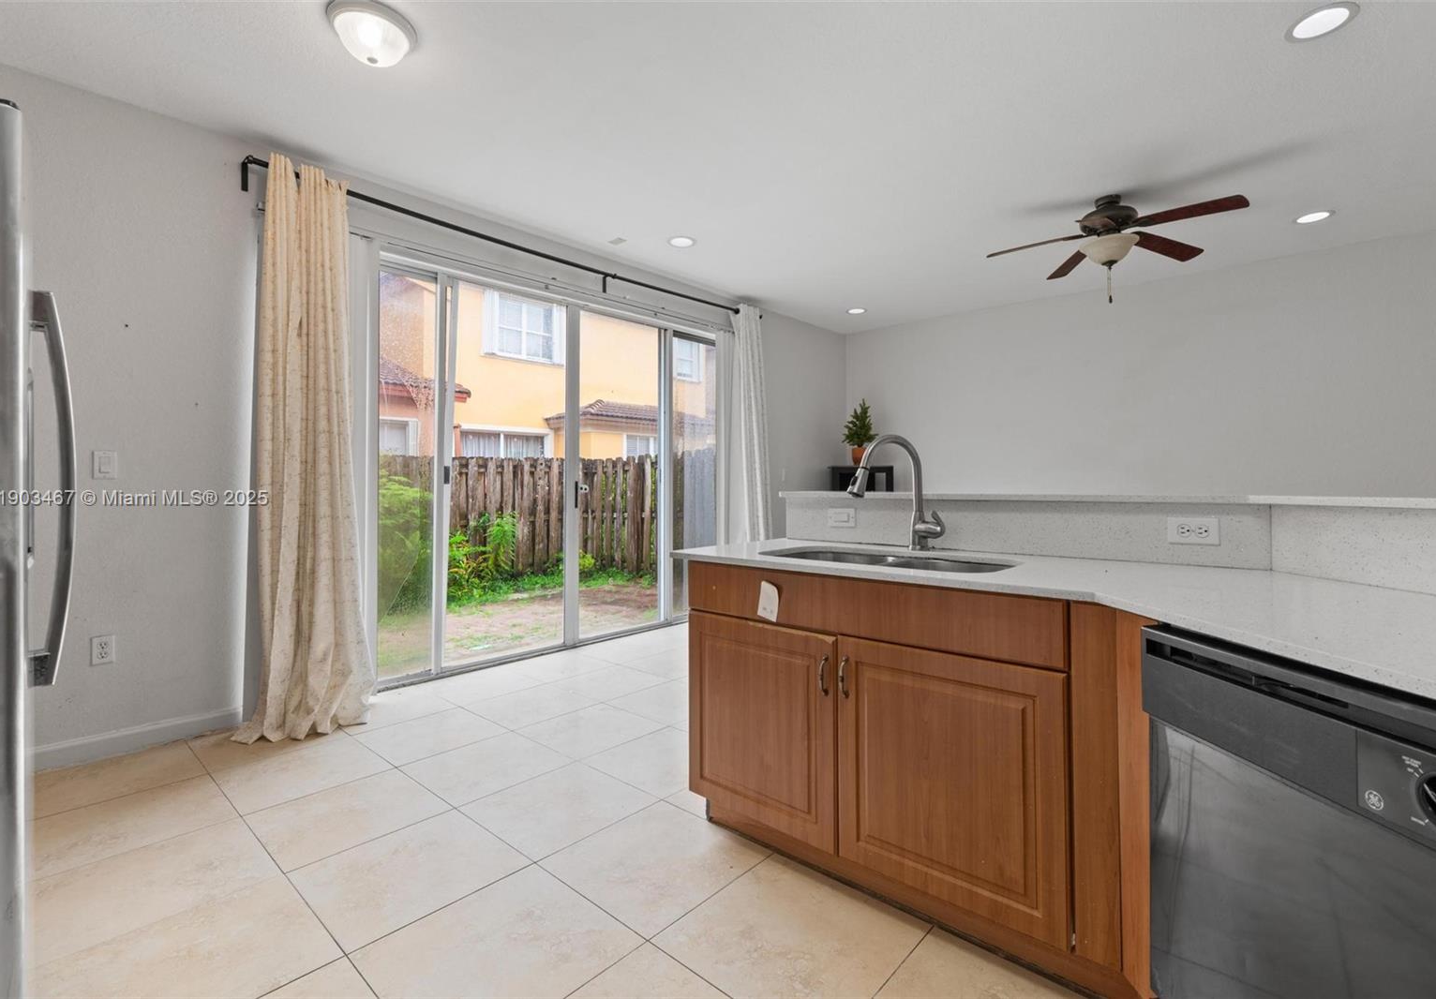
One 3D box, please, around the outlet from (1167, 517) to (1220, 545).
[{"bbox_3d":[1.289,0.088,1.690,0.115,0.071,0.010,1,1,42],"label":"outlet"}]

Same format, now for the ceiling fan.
[{"bbox_3d":[2.250,-1.430,3.600,1.250,0.540,1.250,0,1,0],"label":"ceiling fan"}]

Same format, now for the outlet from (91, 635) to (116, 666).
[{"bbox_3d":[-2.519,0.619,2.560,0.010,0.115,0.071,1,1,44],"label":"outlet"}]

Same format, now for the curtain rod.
[{"bbox_3d":[-0.960,-1.510,4.200,0.110,0.145,3.600,1,1,44],"label":"curtain rod"}]

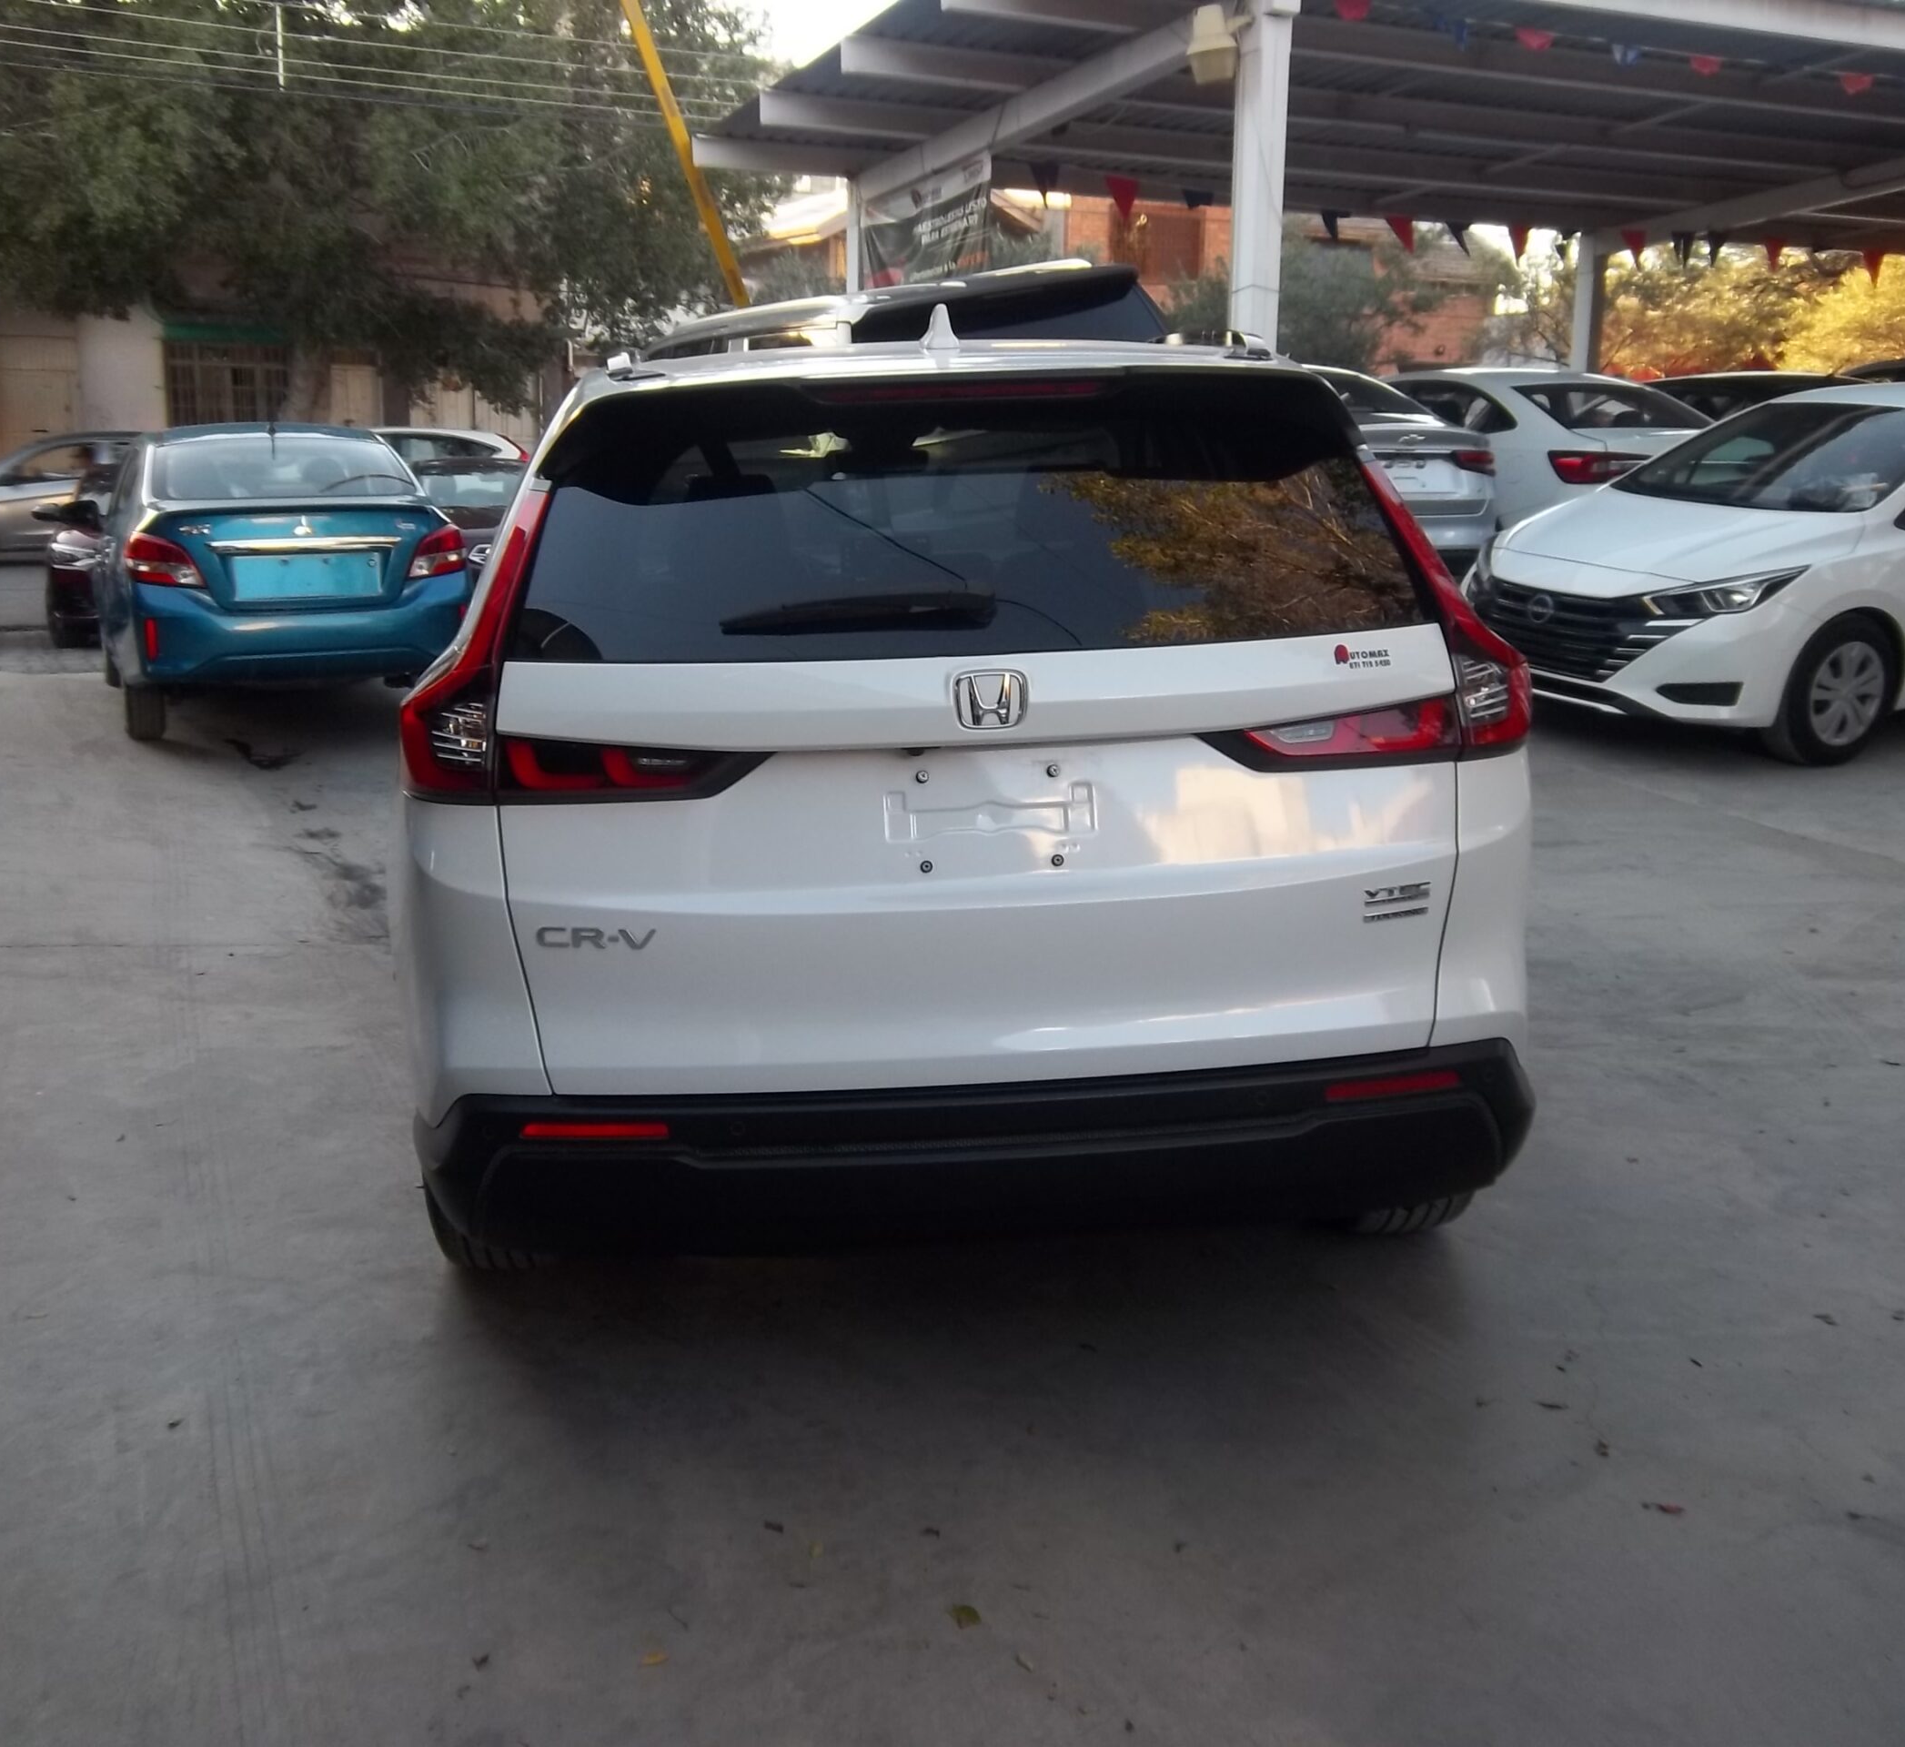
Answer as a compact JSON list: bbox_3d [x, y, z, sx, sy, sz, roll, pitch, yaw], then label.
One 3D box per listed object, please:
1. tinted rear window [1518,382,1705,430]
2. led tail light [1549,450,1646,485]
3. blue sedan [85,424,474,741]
[{"bbox_3d":[4.397,-3.113,12.607,1.250,0.120,0.680,-5,42,-19],"label":"tinted rear window"},{"bbox_3d":[4.090,-2.565,11.907,0.500,0.200,0.240,-5,14,-19],"label":"led tail light"},{"bbox_3d":[-3.735,-1.654,10.169,1.690,1.510,4.280,-6,13,-25],"label":"blue sedan"}]

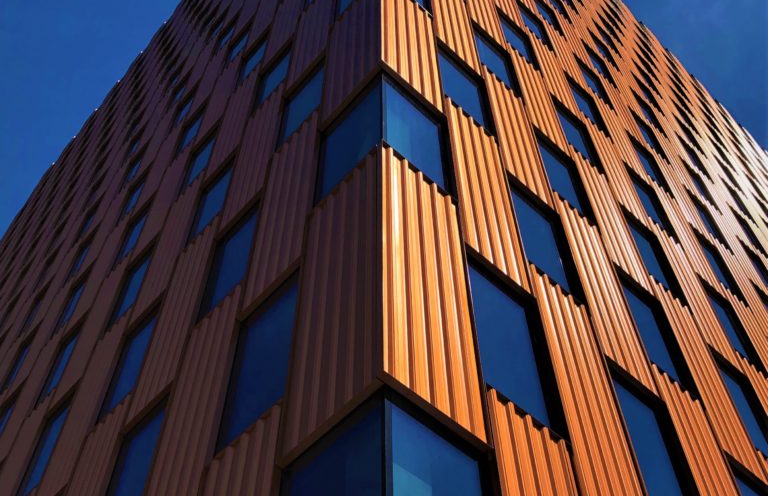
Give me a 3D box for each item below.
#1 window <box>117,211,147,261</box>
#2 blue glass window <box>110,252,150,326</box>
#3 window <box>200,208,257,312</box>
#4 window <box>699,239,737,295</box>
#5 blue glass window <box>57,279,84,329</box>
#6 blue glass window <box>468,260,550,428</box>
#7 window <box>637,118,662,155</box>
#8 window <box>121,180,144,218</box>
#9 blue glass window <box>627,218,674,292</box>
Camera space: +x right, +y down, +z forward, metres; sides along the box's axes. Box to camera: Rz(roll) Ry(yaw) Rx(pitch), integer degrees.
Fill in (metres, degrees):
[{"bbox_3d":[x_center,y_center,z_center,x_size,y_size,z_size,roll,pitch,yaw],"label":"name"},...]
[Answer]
[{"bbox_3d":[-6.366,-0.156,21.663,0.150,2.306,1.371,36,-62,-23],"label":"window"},{"bbox_3d":[-5.525,0.992,18.549,0.140,2.473,1.286,35,-61,-23],"label":"blue glass window"},{"bbox_3d":[-2.411,0.215,13.141,0.200,2.350,1.220,37,-62,-24],"label":"window"},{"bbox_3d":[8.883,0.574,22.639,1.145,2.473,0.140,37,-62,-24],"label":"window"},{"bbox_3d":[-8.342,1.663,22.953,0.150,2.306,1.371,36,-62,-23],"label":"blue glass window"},{"bbox_3d":[1.418,1.155,9.722,1.199,2.218,0.122,36,-62,-23],"label":"blue glass window"},{"bbox_3d":[9.007,-3.681,28.272,1.199,2.218,0.122,36,-62,-23],"label":"window"},{"bbox_3d":[-7.157,-1.393,23.736,0.200,2.350,1.220,37,-62,-24],"label":"window"},{"bbox_3d":[5.305,0.104,16.719,1.220,2.350,0.200,35,-61,-23],"label":"blue glass window"}]

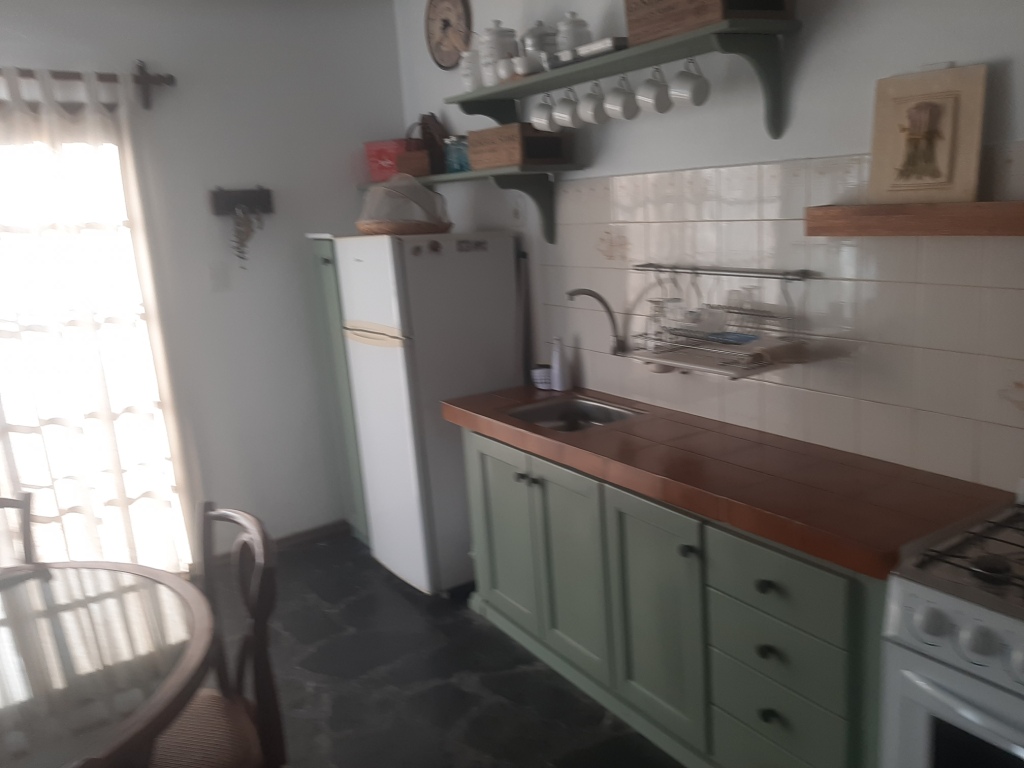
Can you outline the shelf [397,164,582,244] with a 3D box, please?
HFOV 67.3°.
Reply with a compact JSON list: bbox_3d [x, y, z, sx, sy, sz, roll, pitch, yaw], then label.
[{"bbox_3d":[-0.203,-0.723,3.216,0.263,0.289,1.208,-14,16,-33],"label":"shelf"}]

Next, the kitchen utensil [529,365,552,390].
[{"bbox_3d":[0.126,-0.030,3.066,0.102,0.087,0.102,-4,14,1],"label":"kitchen utensil"}]

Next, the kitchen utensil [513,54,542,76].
[{"bbox_3d":[0.057,-1.078,2.572,0.092,0.073,0.107,-14,16,-33],"label":"kitchen utensil"}]

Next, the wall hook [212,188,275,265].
[{"bbox_3d":[-1.158,-0.684,3.348,0.271,0.335,0.050,-13,16,-34],"label":"wall hook"}]

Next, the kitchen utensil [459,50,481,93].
[{"bbox_3d":[-0.140,-1.125,2.775,0.070,0.140,0.070,-13,16,-34],"label":"kitchen utensil"}]

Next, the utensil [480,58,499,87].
[{"bbox_3d":[-0.081,-1.120,2.762,0.064,0.100,0.064,-4,14,1],"label":"utensil"}]

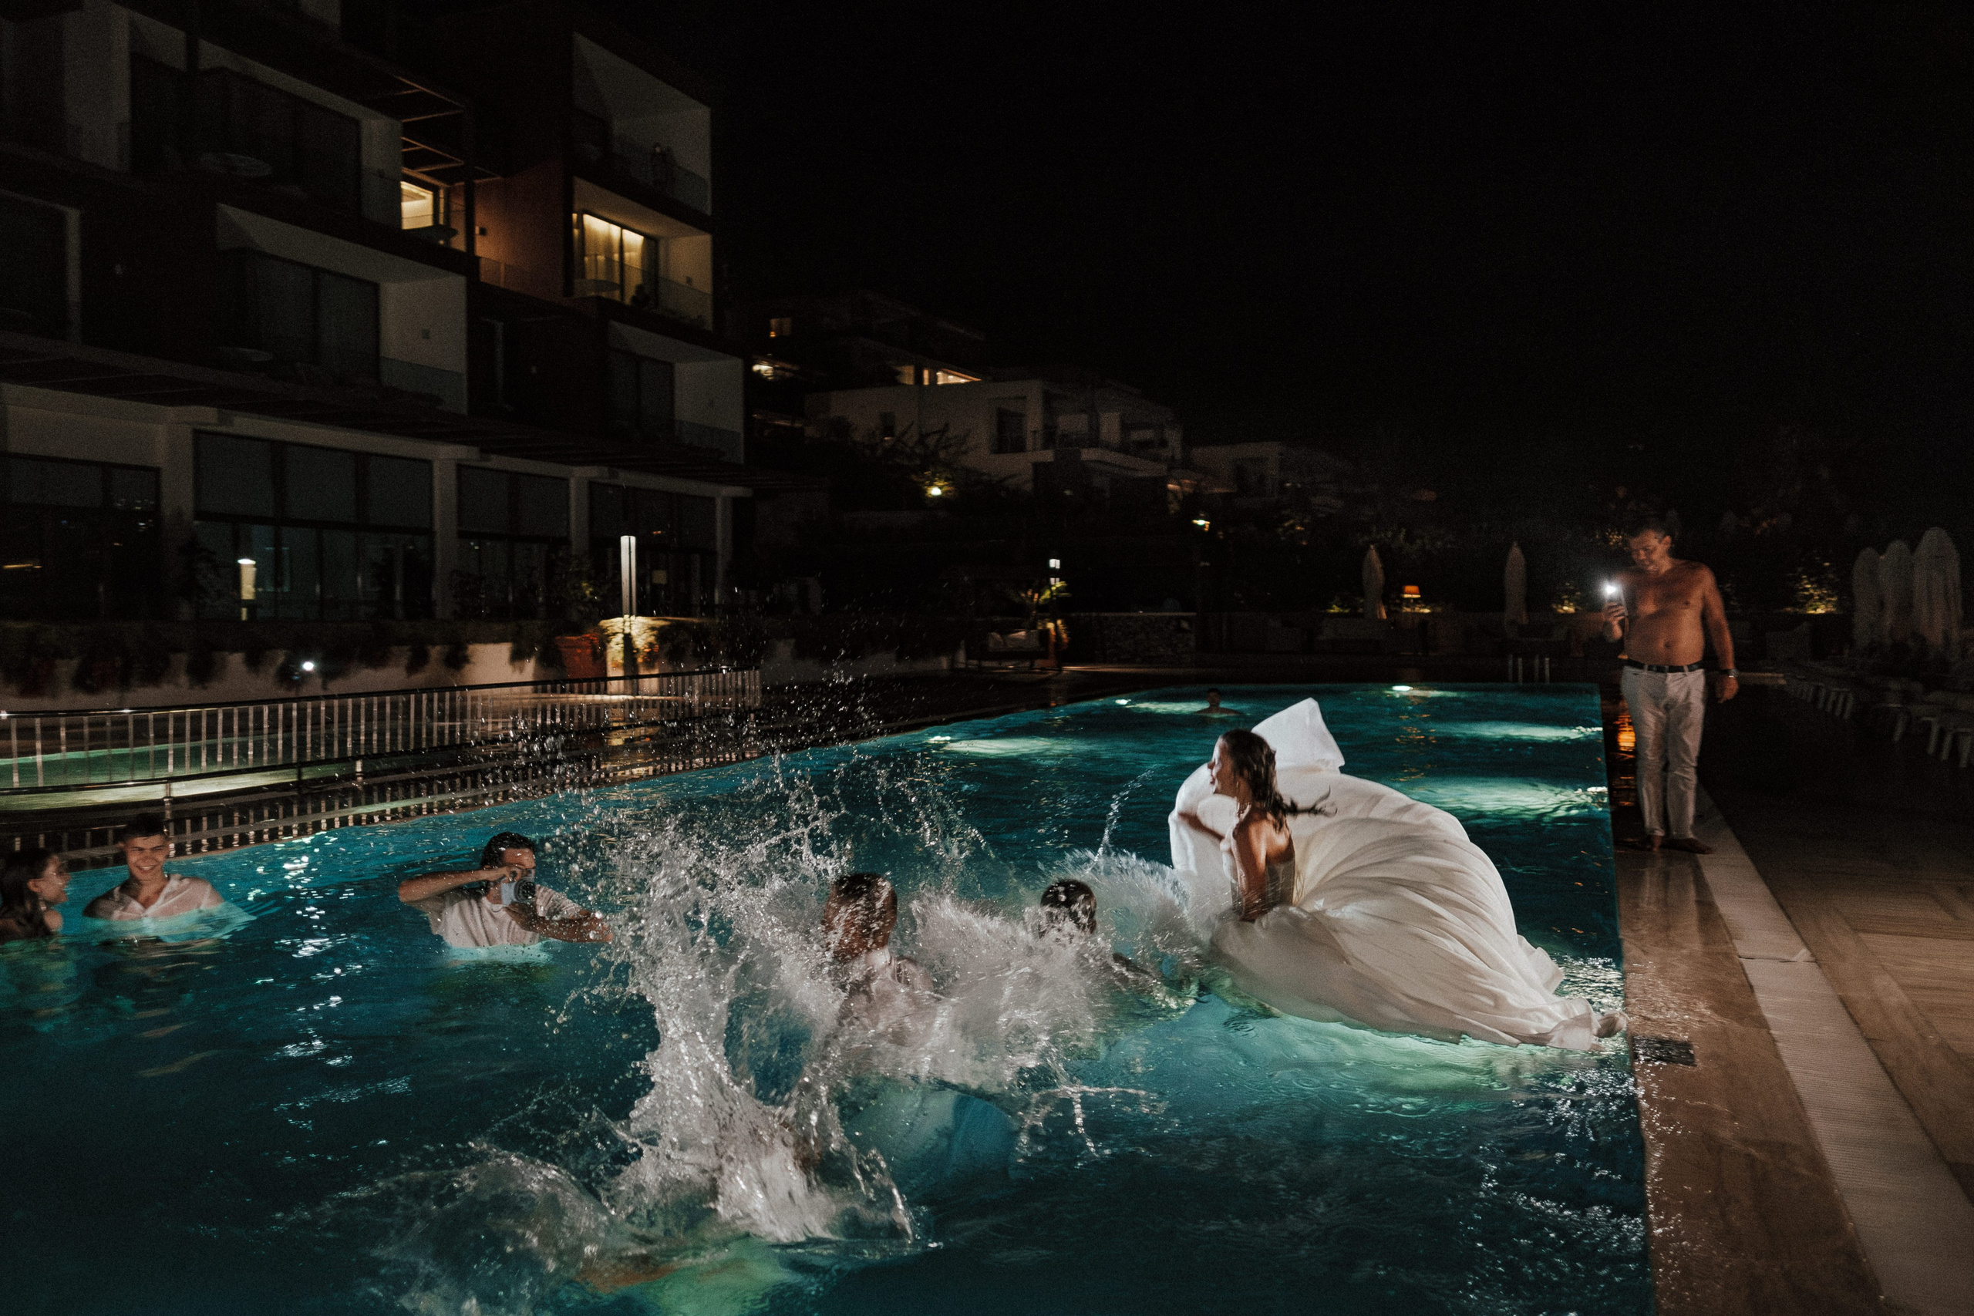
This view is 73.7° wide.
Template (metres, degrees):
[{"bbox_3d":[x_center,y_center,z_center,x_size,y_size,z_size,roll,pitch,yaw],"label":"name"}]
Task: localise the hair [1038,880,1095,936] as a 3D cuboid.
[{"bbox_3d":[0.259,0.809,4.250,0.175,0.190,0.200,1,2,18],"label":"hair"}]

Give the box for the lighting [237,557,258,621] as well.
[{"bbox_3d":[-11.978,-1.084,21.318,0.260,1.100,0.260,1,2,25],"label":"lighting"}]

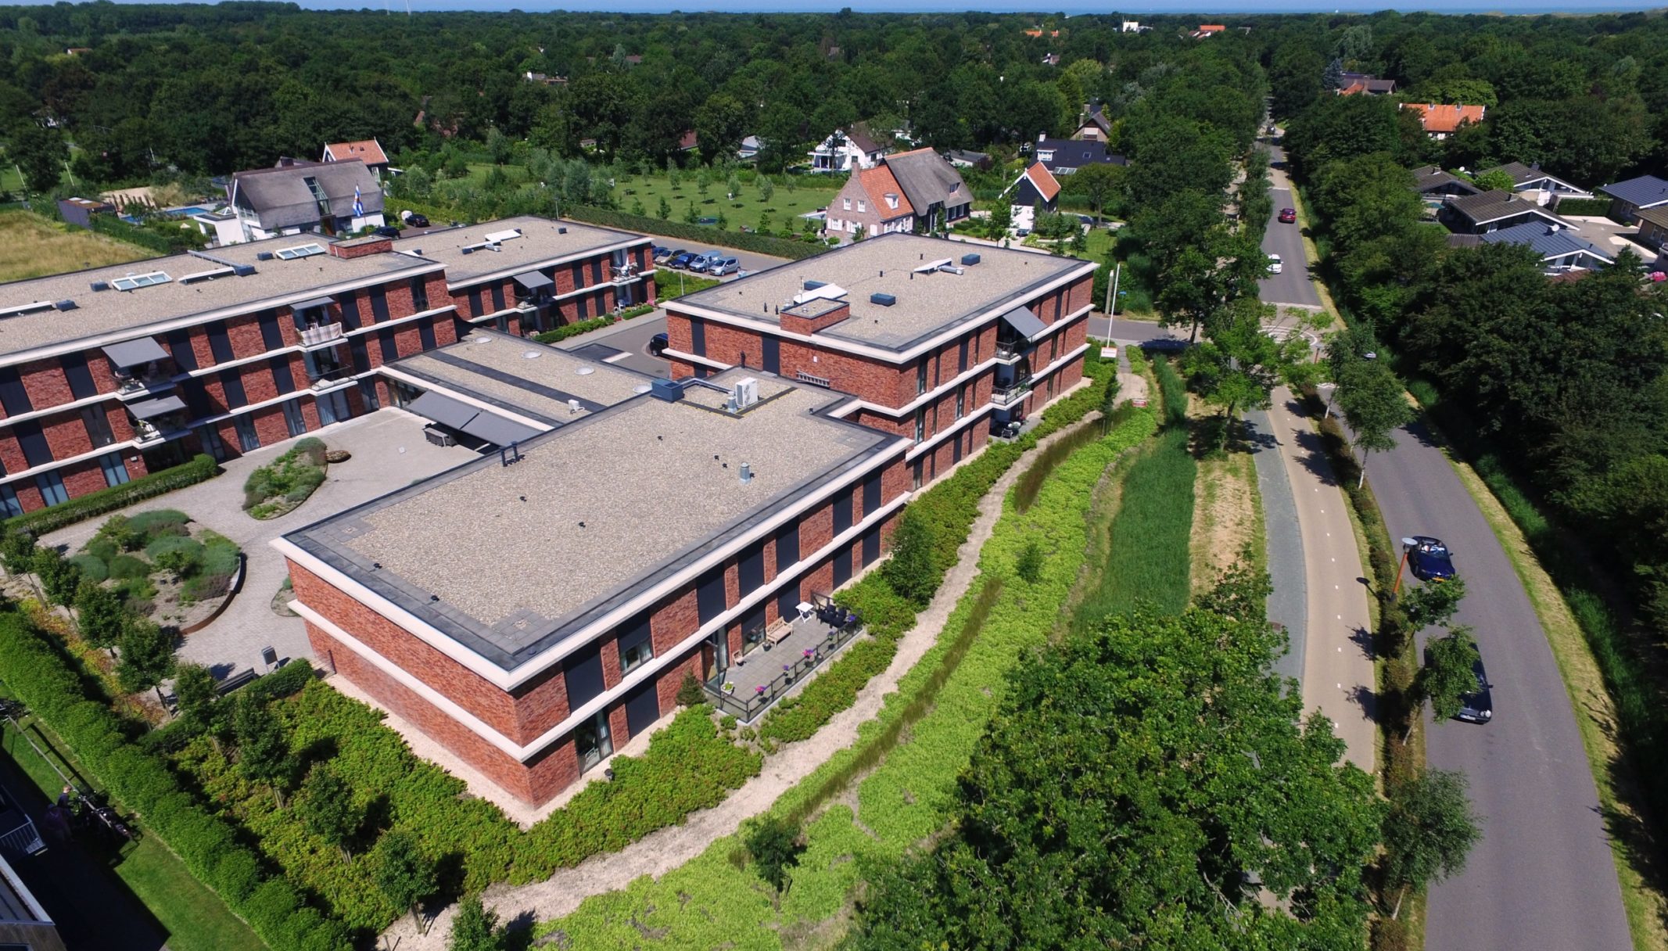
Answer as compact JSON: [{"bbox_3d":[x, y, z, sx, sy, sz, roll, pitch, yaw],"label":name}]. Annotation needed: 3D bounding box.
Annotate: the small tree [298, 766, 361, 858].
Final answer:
[{"bbox_3d":[-17.164,11.838,33.220,1.870,4.340,1.870,0,26,0],"label":"small tree"}]

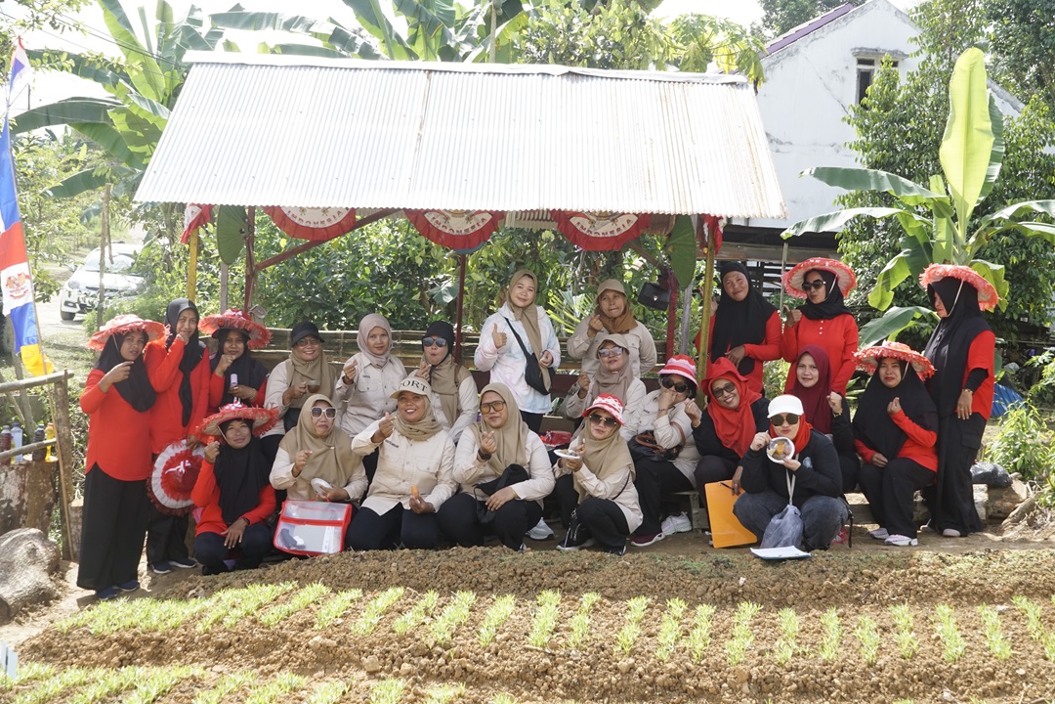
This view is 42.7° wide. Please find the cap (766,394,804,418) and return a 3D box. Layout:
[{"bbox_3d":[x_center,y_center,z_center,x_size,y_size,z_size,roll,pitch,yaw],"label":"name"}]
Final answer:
[{"bbox_3d":[1.333,0.285,6.970,0.180,0.140,0.250,0,4,11],"label":"cap"}]

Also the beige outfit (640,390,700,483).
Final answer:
[{"bbox_3d":[0.801,0.483,7.700,0.430,0.550,0.360,1,3,24],"label":"beige outfit"}]

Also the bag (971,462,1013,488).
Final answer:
[{"bbox_3d":[2.831,0.750,8.250,0.290,0.160,0.220,0,3,0],"label":"bag"}]

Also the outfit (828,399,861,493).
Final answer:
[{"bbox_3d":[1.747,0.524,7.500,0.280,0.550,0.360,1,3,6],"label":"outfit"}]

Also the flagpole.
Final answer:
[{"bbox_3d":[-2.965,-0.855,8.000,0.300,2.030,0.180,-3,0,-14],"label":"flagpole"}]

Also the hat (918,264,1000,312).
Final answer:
[{"bbox_3d":[2.496,-0.376,7.800,0.450,0.160,0.460,20,-9,-36],"label":"hat"}]

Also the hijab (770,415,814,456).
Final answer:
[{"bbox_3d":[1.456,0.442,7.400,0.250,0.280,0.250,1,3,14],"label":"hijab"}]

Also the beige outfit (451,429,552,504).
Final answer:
[{"bbox_3d":[-0.131,0.630,7.400,0.550,0.460,0.380,1,2,3],"label":"beige outfit"}]

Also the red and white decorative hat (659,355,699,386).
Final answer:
[{"bbox_3d":[0.868,0.110,7.750,0.230,0.170,0.250,9,6,6],"label":"red and white decorative hat"}]

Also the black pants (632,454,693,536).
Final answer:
[{"bbox_3d":[0.853,0.882,8.200,0.400,0.520,0.520,4,4,44],"label":"black pants"}]

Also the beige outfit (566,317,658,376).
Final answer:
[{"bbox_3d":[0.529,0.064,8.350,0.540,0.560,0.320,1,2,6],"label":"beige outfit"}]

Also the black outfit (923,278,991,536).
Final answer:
[{"bbox_3d":[2.532,0.326,7.950,0.320,1.500,0.380,0,2,-37],"label":"black outfit"}]

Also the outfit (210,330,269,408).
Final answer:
[{"bbox_3d":[-1.745,0.091,8.150,0.370,0.500,0.300,0,3,-5],"label":"outfit"}]

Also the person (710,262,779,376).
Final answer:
[{"bbox_3d":[1.370,0.216,8.650,0.520,1.580,0.360,2,3,12],"label":"person"}]

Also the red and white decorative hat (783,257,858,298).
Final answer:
[{"bbox_3d":[1.768,-0.456,8.120,0.440,0.160,0.430,0,-27,9],"label":"red and white decorative hat"}]

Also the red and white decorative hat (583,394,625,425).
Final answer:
[{"bbox_3d":[0.418,0.309,7.300,0.240,0.150,0.250,15,0,10],"label":"red and white decorative hat"}]

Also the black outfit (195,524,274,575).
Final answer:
[{"bbox_3d":[-1.595,1.047,7.350,0.430,0.330,0.460,1,2,-6],"label":"black outfit"}]

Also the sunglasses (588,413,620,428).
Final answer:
[{"bbox_3d":[0.411,0.369,7.270,0.145,0.050,0.140,15,2,10],"label":"sunglasses"}]

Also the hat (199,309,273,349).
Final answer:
[{"bbox_3d":[-1.752,-0.141,8.100,0.440,0.150,0.440,13,-7,-3],"label":"hat"}]

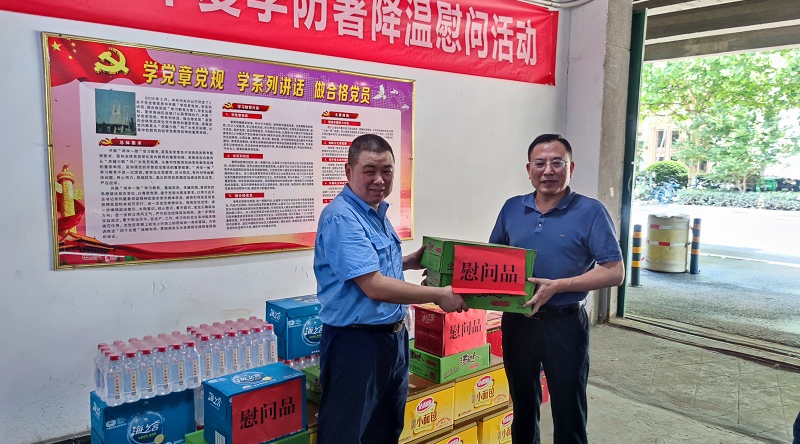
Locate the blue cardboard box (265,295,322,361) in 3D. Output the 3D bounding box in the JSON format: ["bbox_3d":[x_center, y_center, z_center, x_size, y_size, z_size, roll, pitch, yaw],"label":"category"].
[{"bbox_3d":[-0.449,0.496,2.693,0.328,0.224,0.208,-3,6,-37],"label":"blue cardboard box"}]

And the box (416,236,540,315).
[{"bbox_3d":[0.309,0.212,2.277,0.385,0.250,0.293,6,0,-13],"label":"box"}]

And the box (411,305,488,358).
[{"bbox_3d":[0.277,0.559,2.980,0.339,0.217,0.209,-4,7,-43],"label":"box"}]

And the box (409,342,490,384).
[{"bbox_3d":[0.253,0.729,3.007,0.384,0.128,0.287,-4,6,-41],"label":"box"}]

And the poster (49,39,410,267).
[{"bbox_3d":[-0.858,-0.412,3.583,2.395,1.219,0.030,-3,6,-36],"label":"poster"}]

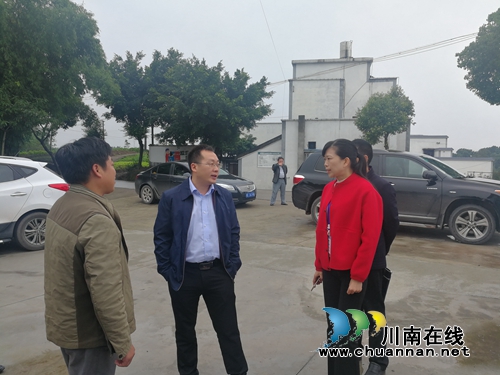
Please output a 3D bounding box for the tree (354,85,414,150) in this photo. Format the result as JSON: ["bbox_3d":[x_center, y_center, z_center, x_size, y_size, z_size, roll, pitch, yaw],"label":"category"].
[{"bbox_3d":[5.690,-2.327,16.500,2.550,4.060,2.500,0,4,0],"label":"tree"}]

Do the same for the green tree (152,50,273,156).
[{"bbox_3d":[-1.971,-4.100,20.500,6.300,6.200,5.300,0,4,0],"label":"green tree"}]

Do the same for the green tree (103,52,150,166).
[{"bbox_3d":[-6.910,-4.372,22.000,3.100,6.490,3.000,0,4,0],"label":"green tree"}]

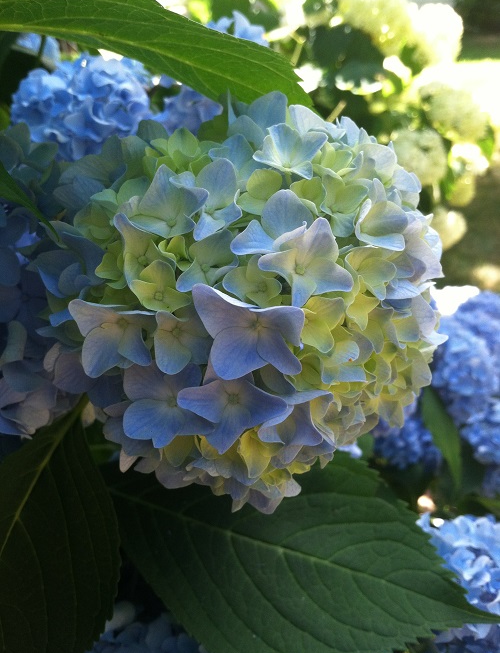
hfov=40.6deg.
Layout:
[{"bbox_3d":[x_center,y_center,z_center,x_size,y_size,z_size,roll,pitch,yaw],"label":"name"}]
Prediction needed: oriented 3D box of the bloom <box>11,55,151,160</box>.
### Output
[{"bbox_3d":[-0.166,-0.211,0.660,0.137,0.112,0.130,0,26,0],"label":"bloom"}]

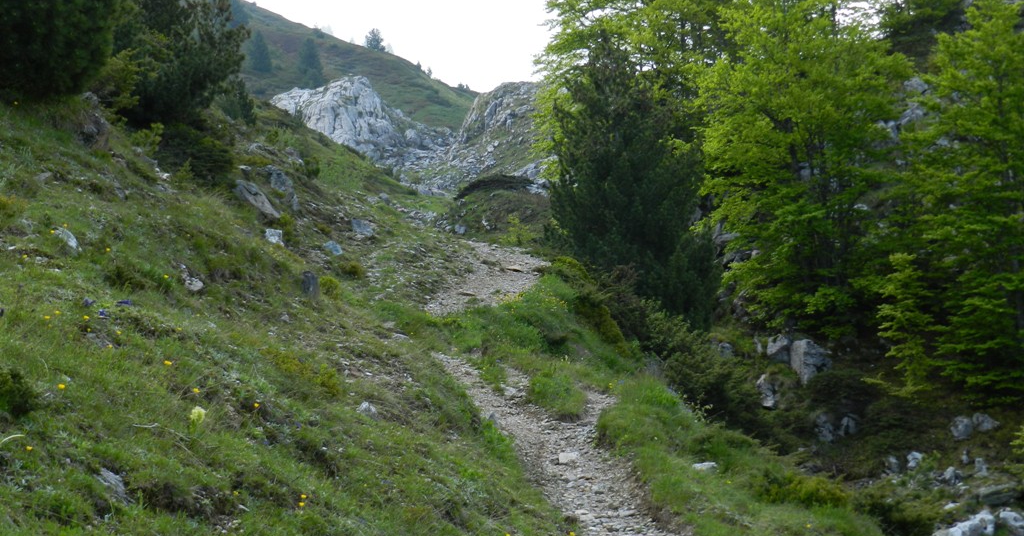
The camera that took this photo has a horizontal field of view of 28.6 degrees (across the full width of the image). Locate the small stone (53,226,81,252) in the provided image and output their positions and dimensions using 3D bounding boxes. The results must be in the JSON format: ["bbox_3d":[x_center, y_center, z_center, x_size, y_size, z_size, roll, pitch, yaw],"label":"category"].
[{"bbox_3d":[-2.370,-0.152,10.700,0.144,0.132,0.119,1,-5,-13],"label":"small stone"}]

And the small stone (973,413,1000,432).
[{"bbox_3d":[6.770,2.204,28.700,0.399,0.268,0.340,-1,-5,13],"label":"small stone"}]

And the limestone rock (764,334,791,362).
[{"bbox_3d":[3.036,0.920,23.000,0.297,0.320,0.268,0,-6,0],"label":"limestone rock"}]

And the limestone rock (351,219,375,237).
[{"bbox_3d":[-1.969,-0.534,26.500,0.316,0.237,0.285,0,-6,0],"label":"limestone rock"}]

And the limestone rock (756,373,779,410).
[{"bbox_3d":[2.604,1.259,20.500,0.224,0.387,0.224,0,-6,0],"label":"limestone rock"}]

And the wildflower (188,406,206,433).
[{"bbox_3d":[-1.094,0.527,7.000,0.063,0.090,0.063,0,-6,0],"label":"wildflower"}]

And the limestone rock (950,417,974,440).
[{"bbox_3d":[6.383,2.274,28.500,0.340,0.325,0.306,-1,-5,13],"label":"limestone rock"}]

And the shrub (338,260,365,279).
[{"bbox_3d":[-1.784,0.017,22.500,0.313,0.187,0.282,0,-5,-5],"label":"shrub"}]

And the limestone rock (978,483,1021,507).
[{"bbox_3d":[5.816,2.714,24.000,0.501,0.244,0.376,-1,-5,13],"label":"limestone rock"}]

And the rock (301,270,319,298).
[{"bbox_3d":[-1.742,0.142,17.300,0.155,0.241,0.139,0,-6,0],"label":"rock"}]

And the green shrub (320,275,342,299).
[{"bbox_3d":[-1.642,0.168,18.300,0.200,0.218,0.200,0,-6,0],"label":"green shrub"}]

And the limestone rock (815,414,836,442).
[{"bbox_3d":[4.442,2.274,28.500,0.312,0.383,0.281,-1,-5,9],"label":"limestone rock"}]

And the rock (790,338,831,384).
[{"bbox_3d":[4.897,1.534,33.000,0.656,0.725,0.591,-1,-5,8],"label":"rock"}]

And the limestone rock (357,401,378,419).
[{"bbox_3d":[-0.862,0.844,12.000,0.131,0.102,0.112,0,-5,-4],"label":"limestone rock"}]

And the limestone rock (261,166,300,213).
[{"bbox_3d":[-3.094,-1.054,27.000,0.510,0.592,0.510,1,-5,-7],"label":"limestone rock"}]

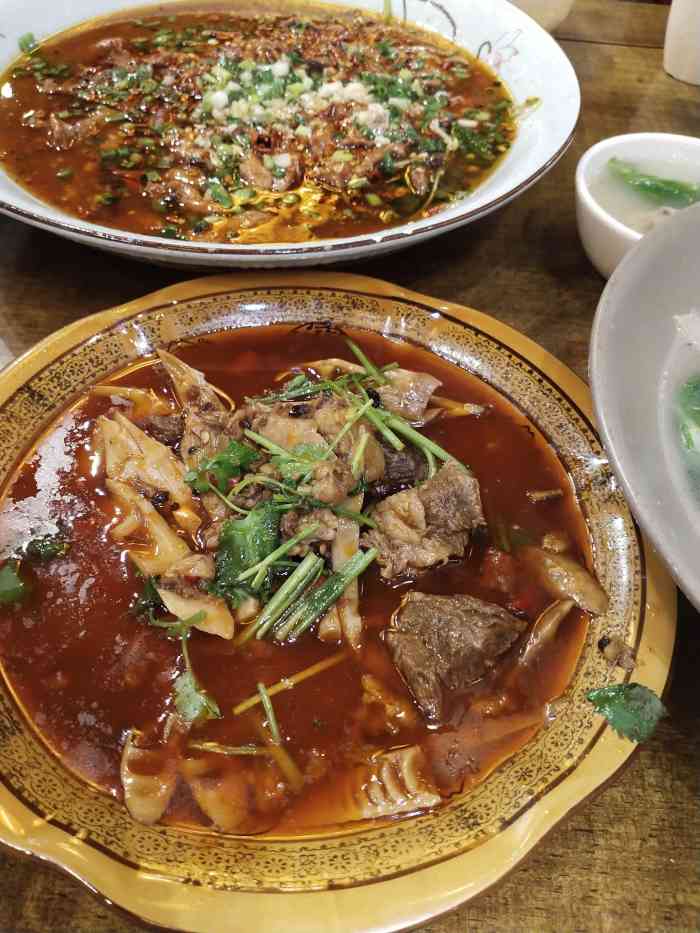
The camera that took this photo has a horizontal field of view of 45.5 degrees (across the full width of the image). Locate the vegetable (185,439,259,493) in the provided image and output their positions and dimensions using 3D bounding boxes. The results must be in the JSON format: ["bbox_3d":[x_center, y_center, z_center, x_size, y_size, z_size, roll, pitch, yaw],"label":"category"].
[{"bbox_3d":[-0.049,0.000,0.318,0.026,0.014,0.021,-25,57,-22],"label":"vegetable"}]

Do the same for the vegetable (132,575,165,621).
[{"bbox_3d":[-0.073,0.048,0.303,0.011,0.009,0.019,-6,52,-9],"label":"vegetable"}]

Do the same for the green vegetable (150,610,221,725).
[{"bbox_3d":[-0.055,0.067,0.287,0.019,0.008,0.044,-12,53,-13],"label":"green vegetable"}]

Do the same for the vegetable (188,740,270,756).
[{"bbox_3d":[-0.039,0.092,0.271,0.027,0.004,0.004,7,51,2],"label":"vegetable"}]

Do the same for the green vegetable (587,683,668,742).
[{"bbox_3d":[0.090,0.079,0.273,0.026,0.008,0.021,14,52,8],"label":"green vegetable"}]

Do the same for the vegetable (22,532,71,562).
[{"bbox_3d":[-0.114,0.030,0.315,0.017,0.006,0.011,-9,52,-10],"label":"vegetable"}]

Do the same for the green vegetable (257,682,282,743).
[{"bbox_3d":[-0.027,0.082,0.279,0.004,0.004,0.022,-14,53,-15],"label":"green vegetable"}]

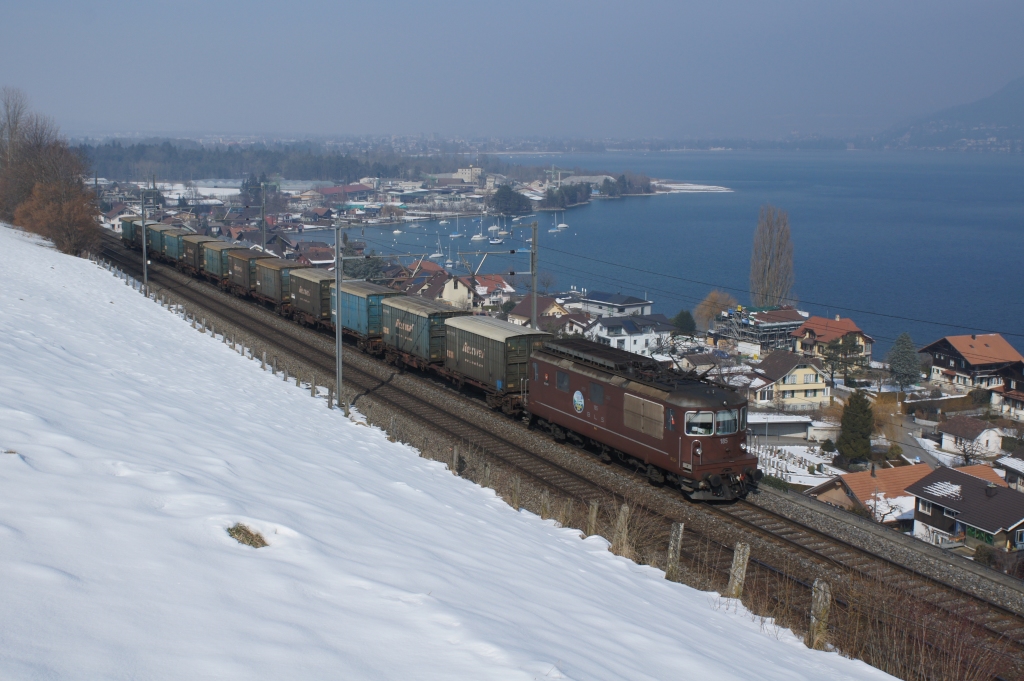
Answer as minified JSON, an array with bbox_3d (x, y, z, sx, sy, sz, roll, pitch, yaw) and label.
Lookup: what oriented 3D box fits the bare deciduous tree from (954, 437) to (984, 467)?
[{"bbox_3d":[61.441,14.863,160.154,4.168,3.942,3.959,0,10,0],"label":"bare deciduous tree"}]

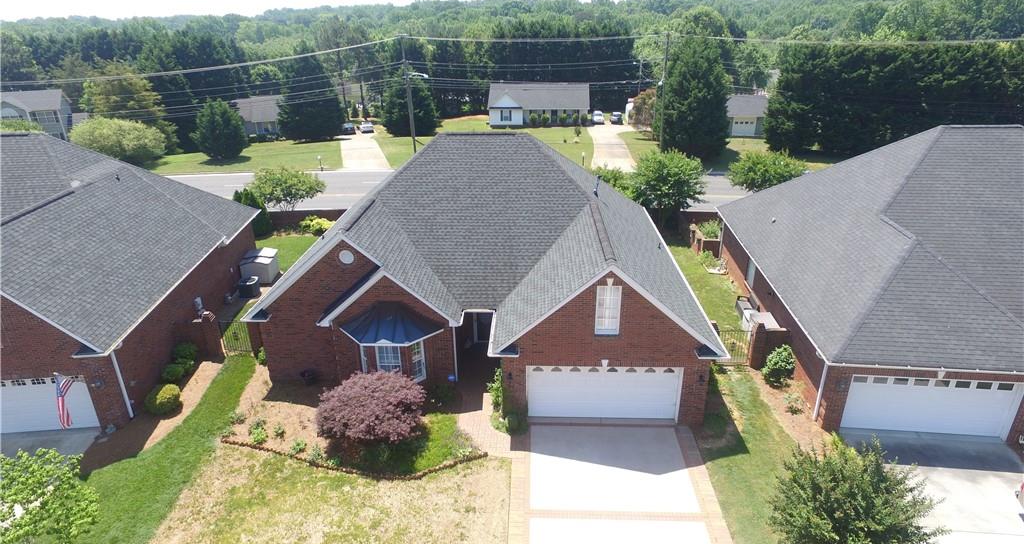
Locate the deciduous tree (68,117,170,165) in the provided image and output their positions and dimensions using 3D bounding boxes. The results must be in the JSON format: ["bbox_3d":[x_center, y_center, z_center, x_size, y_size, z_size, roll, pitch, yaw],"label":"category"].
[{"bbox_3d":[-38.088,-12.852,57.952,8.300,4.400,7.600,0,23,2],"label":"deciduous tree"}]

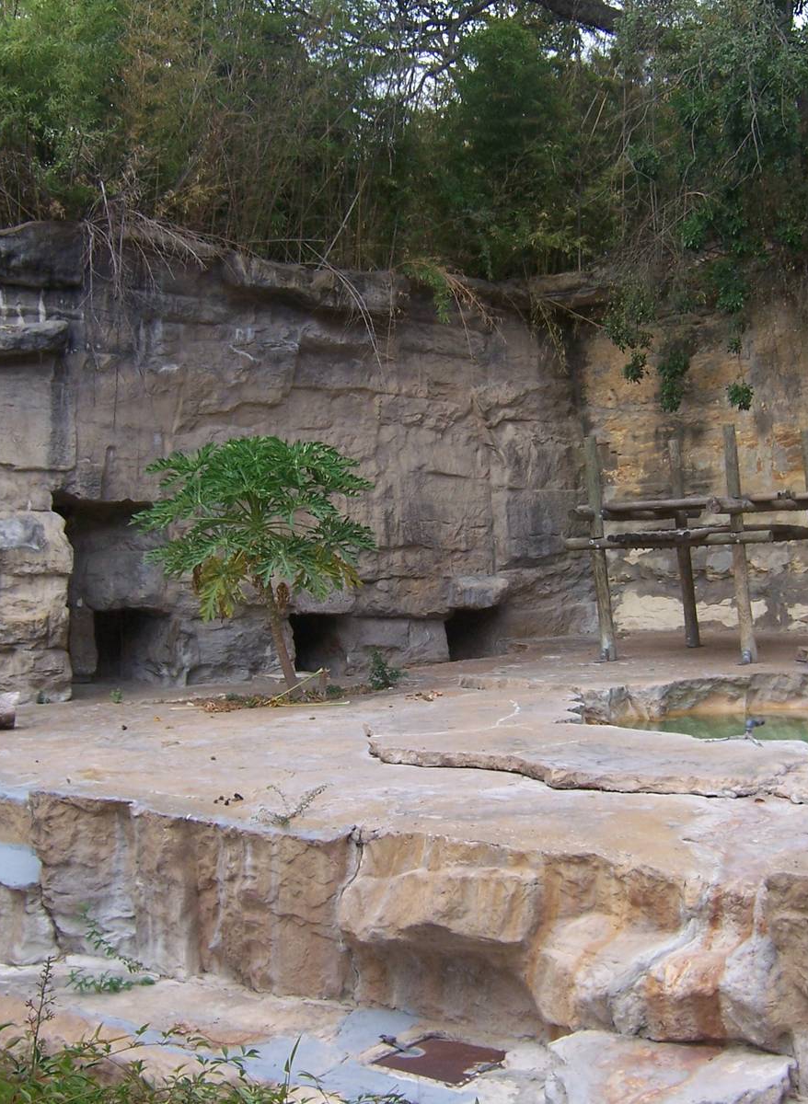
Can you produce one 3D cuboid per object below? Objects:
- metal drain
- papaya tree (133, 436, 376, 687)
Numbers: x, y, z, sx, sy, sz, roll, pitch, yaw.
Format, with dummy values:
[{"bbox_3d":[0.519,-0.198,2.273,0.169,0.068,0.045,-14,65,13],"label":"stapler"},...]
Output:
[{"bbox_3d":[0.201,2.832,7.782,0.543,0.049,0.504,-2,1,38],"label":"metal drain"},{"bbox_3d":[-1.691,0.185,17.269,2.813,3.055,2.667,-2,1,0],"label":"papaya tree"}]

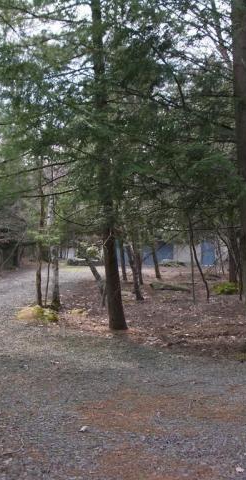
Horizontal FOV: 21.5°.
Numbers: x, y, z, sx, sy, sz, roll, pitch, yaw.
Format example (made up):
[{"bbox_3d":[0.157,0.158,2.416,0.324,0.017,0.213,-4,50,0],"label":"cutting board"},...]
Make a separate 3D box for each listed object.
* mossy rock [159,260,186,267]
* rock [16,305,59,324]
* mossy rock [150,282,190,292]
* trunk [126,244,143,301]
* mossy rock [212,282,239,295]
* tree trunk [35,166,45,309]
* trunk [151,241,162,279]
[{"bbox_3d":[2.945,1.389,38.492,1.500,0.279,0.900,0,0,0],"label":"mossy rock"},{"bbox_3d":[-1.698,1.460,12.848,0.847,0.338,0.593,0,0,0],"label":"rock"},{"bbox_3d":[1.491,1.513,20.756,1.245,0.268,0.498,0,0,0],"label":"mossy rock"},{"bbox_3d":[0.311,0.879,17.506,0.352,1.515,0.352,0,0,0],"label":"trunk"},{"bbox_3d":[3.174,1.489,20.041,0.841,0.314,0.631,0,0,0],"label":"mossy rock"},{"bbox_3d":[-2.022,-0.061,15.862,0.184,3.383,0.184,0,0,0],"label":"tree trunk"},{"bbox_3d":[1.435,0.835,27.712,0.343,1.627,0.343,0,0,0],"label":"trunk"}]

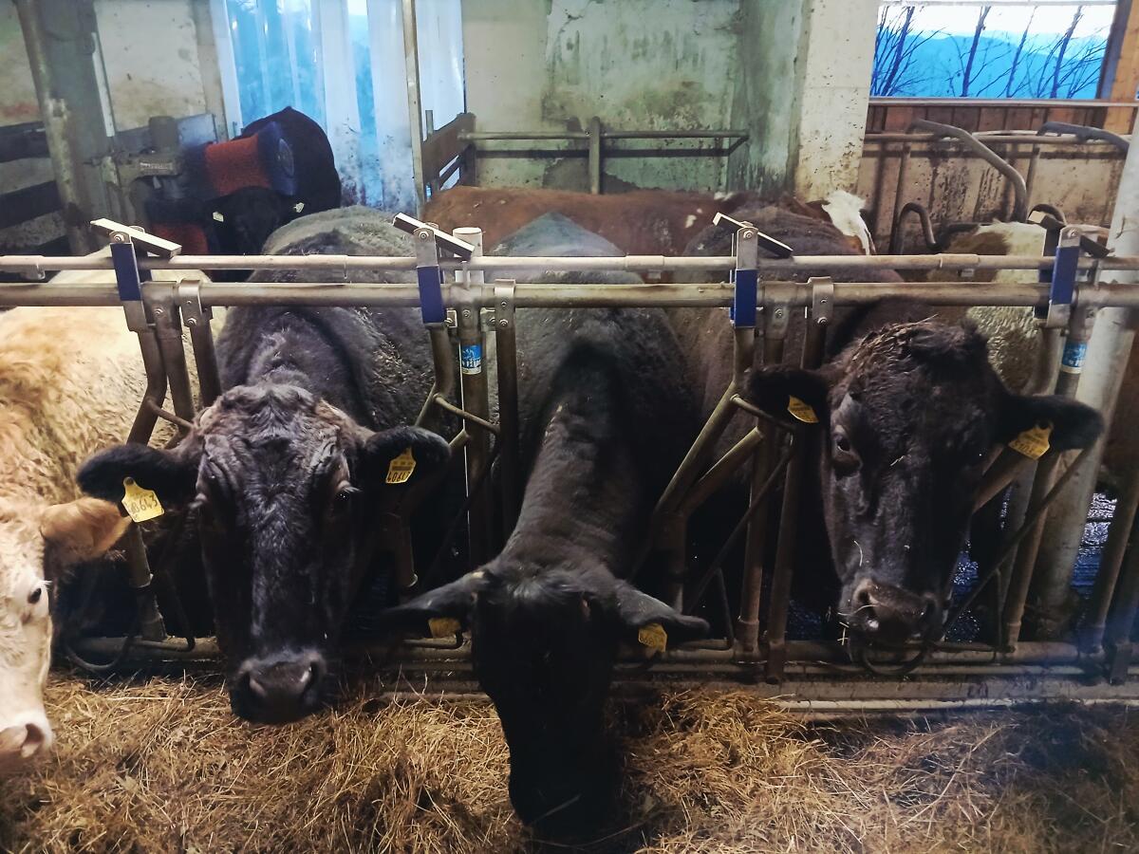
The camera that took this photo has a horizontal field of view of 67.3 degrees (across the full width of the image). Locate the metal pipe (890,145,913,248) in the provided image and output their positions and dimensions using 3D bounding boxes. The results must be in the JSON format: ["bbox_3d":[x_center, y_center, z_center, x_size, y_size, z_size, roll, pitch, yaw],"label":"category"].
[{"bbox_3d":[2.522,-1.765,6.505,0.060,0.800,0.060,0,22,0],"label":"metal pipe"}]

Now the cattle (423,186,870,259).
[{"bbox_3d":[0.362,-0.499,4.213,2.060,1.310,0.620,2,22,5],"label":"cattle"}]

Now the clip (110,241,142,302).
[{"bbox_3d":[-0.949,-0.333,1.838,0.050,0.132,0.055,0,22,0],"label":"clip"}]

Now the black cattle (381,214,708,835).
[{"bbox_3d":[-0.011,0.144,2.618,0.660,1.310,2.320,0,22,0],"label":"black cattle"}]

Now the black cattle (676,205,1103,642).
[{"bbox_3d":[0.680,0.116,2.585,0.660,1.360,2.320,3,22,7],"label":"black cattle"}]

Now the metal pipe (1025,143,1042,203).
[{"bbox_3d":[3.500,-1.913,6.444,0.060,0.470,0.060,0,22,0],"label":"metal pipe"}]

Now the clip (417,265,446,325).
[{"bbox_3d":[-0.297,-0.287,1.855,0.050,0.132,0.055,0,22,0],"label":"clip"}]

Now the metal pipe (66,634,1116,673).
[{"bbox_3d":[0.058,0.580,2.210,2.720,0.055,0.055,0,22,0],"label":"metal pipe"}]

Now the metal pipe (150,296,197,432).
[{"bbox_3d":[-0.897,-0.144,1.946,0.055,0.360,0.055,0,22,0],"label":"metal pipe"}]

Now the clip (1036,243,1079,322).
[{"bbox_3d":[1.058,-0.316,1.853,0.055,0.150,0.070,0,22,0],"label":"clip"}]

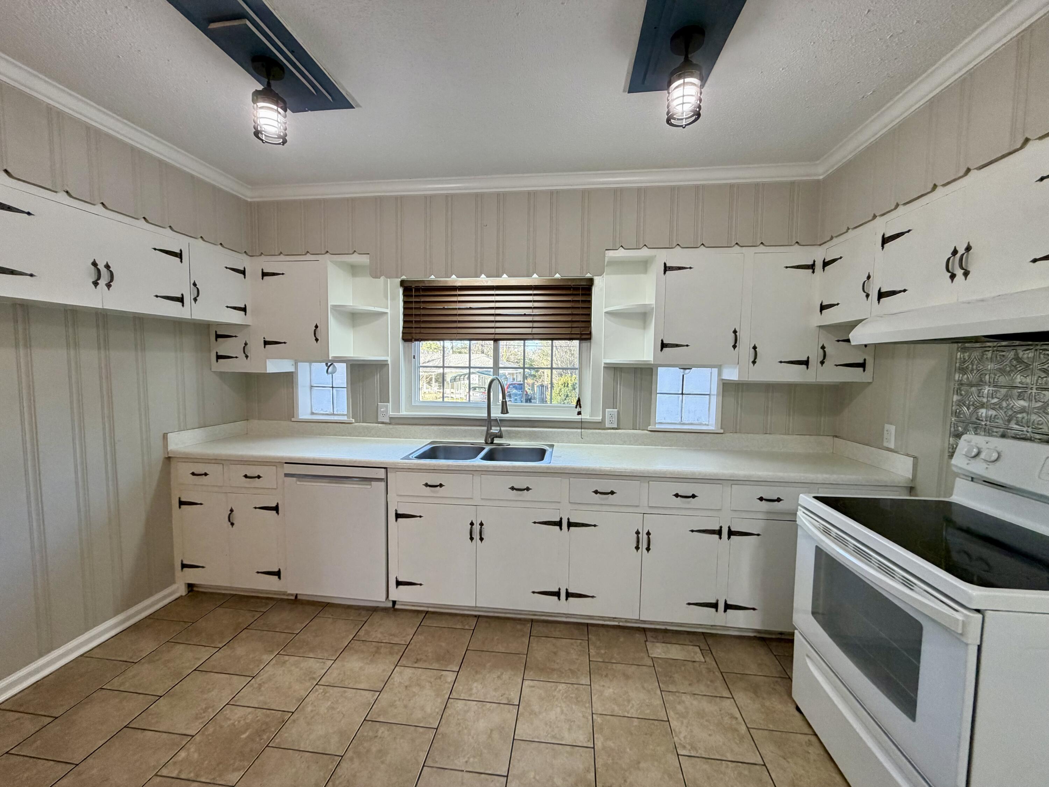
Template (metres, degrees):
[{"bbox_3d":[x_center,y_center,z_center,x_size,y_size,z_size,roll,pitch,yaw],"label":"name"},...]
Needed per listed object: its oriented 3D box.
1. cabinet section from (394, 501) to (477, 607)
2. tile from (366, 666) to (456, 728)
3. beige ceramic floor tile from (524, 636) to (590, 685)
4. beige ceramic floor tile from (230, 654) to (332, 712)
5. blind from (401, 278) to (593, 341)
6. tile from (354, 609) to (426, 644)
[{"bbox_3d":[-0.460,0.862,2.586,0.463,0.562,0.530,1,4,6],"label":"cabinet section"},{"bbox_3d":[-0.475,1.317,1.851,0.302,0.010,0.302,1,5,7],"label":"tile"},{"bbox_3d":[0.167,1.309,2.085,0.304,0.010,0.305,1,5,7],"label":"beige ceramic floor tile"},{"bbox_3d":[-1.089,1.311,1.931,0.303,0.011,0.306,1,5,7],"label":"beige ceramic floor tile"},{"bbox_3d":[-0.199,-0.554,2.848,1.290,0.410,0.065,1,5,6],"label":"blind"},{"bbox_3d":[-0.728,1.280,2.346,0.302,0.010,0.295,1,5,7],"label":"tile"}]

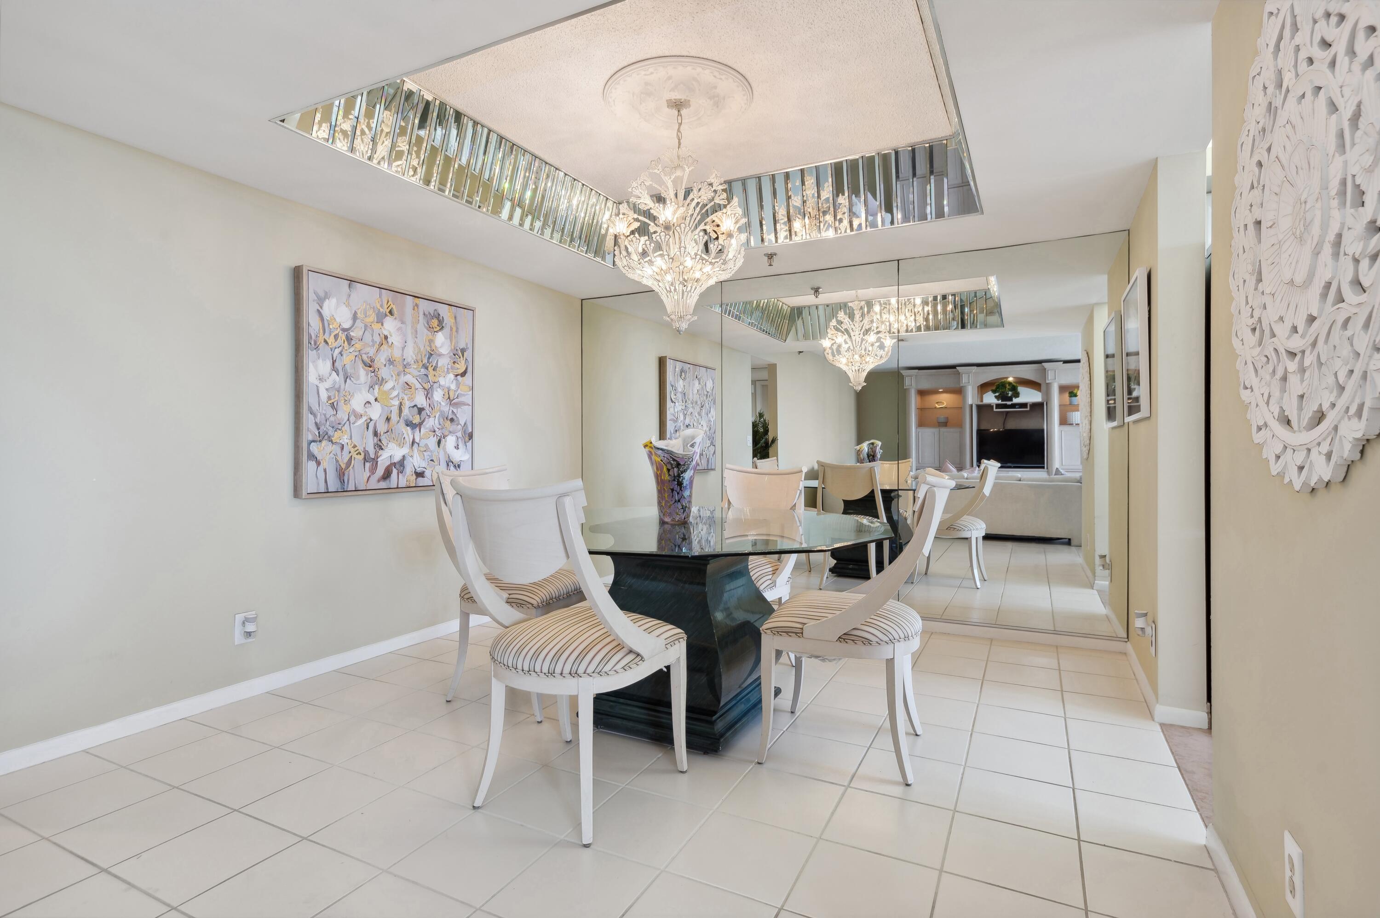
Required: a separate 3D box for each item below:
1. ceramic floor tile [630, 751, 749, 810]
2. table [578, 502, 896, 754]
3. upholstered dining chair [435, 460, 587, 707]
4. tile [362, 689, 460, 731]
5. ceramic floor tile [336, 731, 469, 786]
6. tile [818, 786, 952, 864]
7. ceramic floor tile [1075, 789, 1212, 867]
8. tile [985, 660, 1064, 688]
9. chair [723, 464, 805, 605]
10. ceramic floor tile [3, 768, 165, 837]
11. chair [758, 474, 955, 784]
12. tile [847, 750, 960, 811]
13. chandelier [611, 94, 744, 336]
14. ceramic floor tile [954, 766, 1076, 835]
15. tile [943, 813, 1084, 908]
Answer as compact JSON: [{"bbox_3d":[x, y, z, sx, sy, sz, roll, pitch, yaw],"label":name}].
[{"bbox_3d":[0.005,1.008,2.178,0.303,0.010,0.303,1,1,27],"label":"ceramic floor tile"},{"bbox_3d":[0.038,0.633,2.795,1.540,0.739,1.540,1,1,27],"label":"table"},{"bbox_3d":[-0.724,0.514,2.937,0.607,0.967,0.502,1,1,24],"label":"upholstered dining chair"},{"bbox_3d":[-1.091,1.004,2.757,0.300,0.010,0.312,1,1,27],"label":"tile"},{"bbox_3d":[-0.961,1.017,2.347,0.305,0.010,0.305,1,2,27],"label":"ceramic floor tile"},{"bbox_3d":[0.554,1.014,1.903,0.303,0.010,0.303,1,1,27],"label":"tile"},{"bbox_3d":[1.252,1.028,1.926,0.303,0.010,0.315,1,1,27],"label":"ceramic floor tile"},{"bbox_3d":[1.515,0.991,3.127,0.297,0.010,0.302,0,1,27],"label":"tile"},{"bbox_3d":[0.236,0.516,3.185,0.500,0.952,0.620,1,2,31],"label":"chair"},{"bbox_3d":[-1.797,1.024,2.062,0.305,0.010,0.305,1,2,27],"label":"ceramic floor tile"},{"bbox_3d":[0.588,0.534,2.390,0.620,0.952,0.500,1,1,22],"label":"chair"},{"bbox_3d":[0.699,1.021,2.206,0.307,0.010,0.309,1,1,27],"label":"tile"},{"bbox_3d":[-0.036,-1.012,2.873,0.587,0.966,0.587,0,1,0],"label":"chandelier"},{"bbox_3d":[0.966,1.011,2.039,0.303,0.010,0.303,1,1,27],"label":"ceramic floor tile"},{"bbox_3d":[0.834,1.030,1.784,0.307,0.010,0.310,1,1,27],"label":"tile"}]

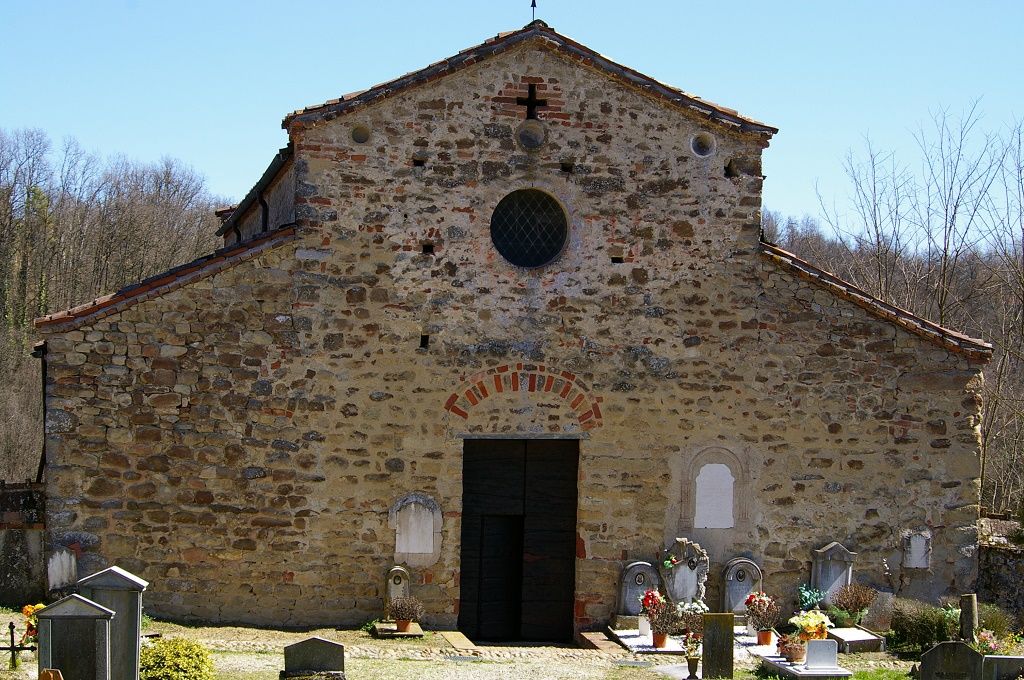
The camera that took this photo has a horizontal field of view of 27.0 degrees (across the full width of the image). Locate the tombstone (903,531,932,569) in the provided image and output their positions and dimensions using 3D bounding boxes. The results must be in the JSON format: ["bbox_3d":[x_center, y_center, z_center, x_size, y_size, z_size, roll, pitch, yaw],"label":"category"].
[{"bbox_3d":[5.890,3.043,30.950,0.430,0.550,0.090,0,0,-10],"label":"tombstone"}]

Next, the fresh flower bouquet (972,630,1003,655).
[{"bbox_3d":[5.758,3.669,25.800,0.360,0.310,0.300,0,0,-10],"label":"fresh flower bouquet"}]

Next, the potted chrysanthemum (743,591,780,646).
[{"bbox_3d":[3.633,4.028,30.900,0.522,0.791,0.480,0,1,-10],"label":"potted chrysanthemum"}]

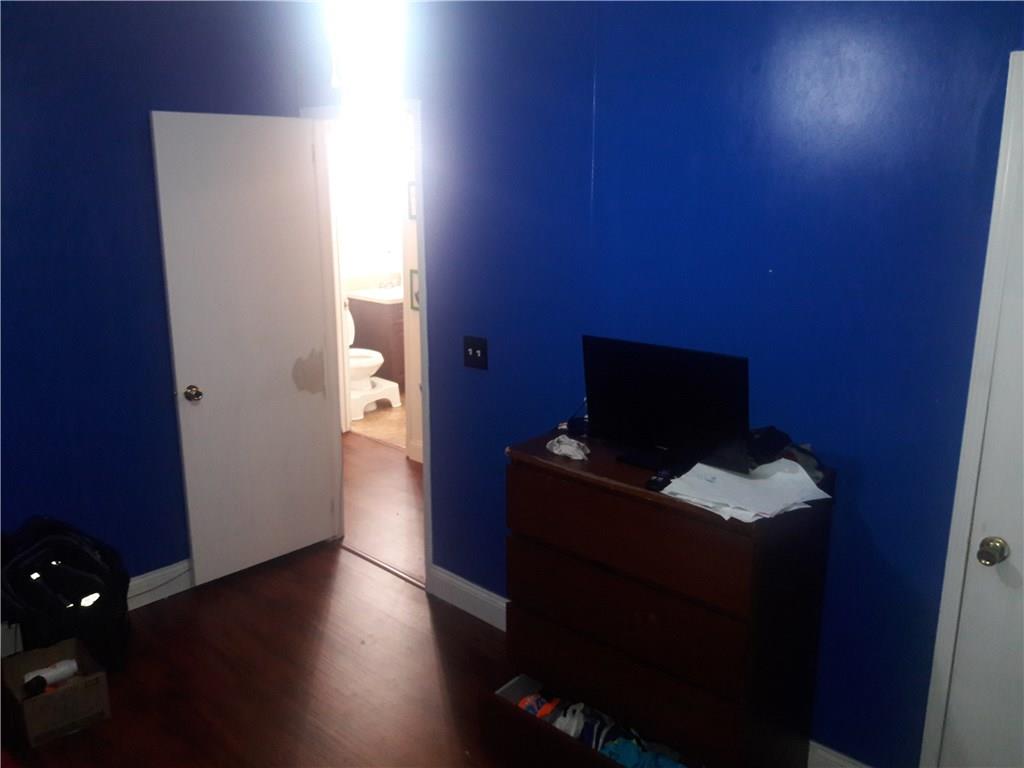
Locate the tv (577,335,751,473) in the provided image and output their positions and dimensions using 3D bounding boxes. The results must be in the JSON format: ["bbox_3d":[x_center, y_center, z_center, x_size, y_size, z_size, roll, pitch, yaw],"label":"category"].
[{"bbox_3d":[0.440,0.056,2.308,0.513,0.340,0.150,12,18,41],"label":"tv"}]

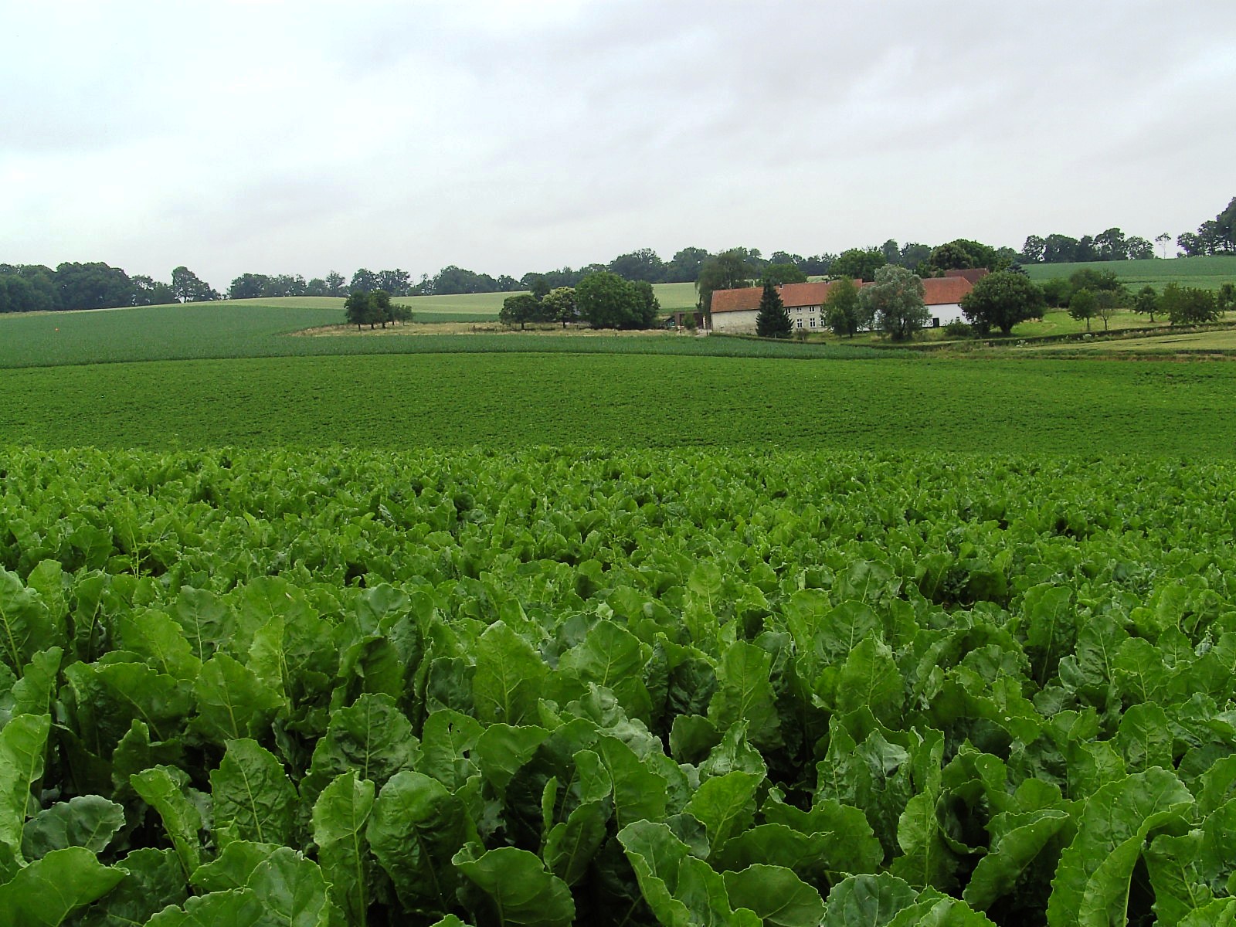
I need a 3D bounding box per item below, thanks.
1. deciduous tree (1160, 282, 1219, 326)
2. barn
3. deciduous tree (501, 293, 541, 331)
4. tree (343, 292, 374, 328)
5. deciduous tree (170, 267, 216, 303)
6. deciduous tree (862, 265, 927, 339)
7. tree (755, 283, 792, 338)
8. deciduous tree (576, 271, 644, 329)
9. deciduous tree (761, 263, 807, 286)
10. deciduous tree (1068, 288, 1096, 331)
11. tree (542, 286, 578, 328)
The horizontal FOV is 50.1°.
[{"bbox_3d":[108.170,-30.150,250.000,11.150,8.220,10.810,-1,6,23],"label":"deciduous tree"},{"bbox_3d":[48.480,-33.810,285.000,57.350,9.760,11.000,-2,5,8],"label":"barn"},{"bbox_3d":[-18.800,-29.380,256.000,8.230,6.920,7.820,0,2,0],"label":"deciduous tree"},{"bbox_3d":[-54.740,-32.540,280.000,6.550,7.980,6.350,-4,5,-11],"label":"tree"},{"bbox_3d":[-176.670,-74.370,550.000,19.300,14.870,18.720,-5,5,-17],"label":"deciduous tree"},{"bbox_3d":[49.840,-28.960,238.000,11.830,13.570,11.240,0,2,0],"label":"deciduous tree"},{"bbox_3d":[28.480,-28.030,242.000,6.900,10.260,6.900,0,2,0],"label":"tree"},{"bbox_3d":[-1.500,-31.710,256.000,13.280,11.230,12.620,0,2,0],"label":"deciduous tree"},{"bbox_3d":[40.340,-41.280,320.000,11.230,14.500,10.890,-2,5,7],"label":"deciduous tree"},{"bbox_3d":[85.690,-28.360,244.000,5.350,8.030,5.080,0,2,0],"label":"deciduous tree"},{"bbox_3d":[-12.710,-33.750,285.000,7.710,8.960,7.480,-3,5,-2],"label":"tree"}]

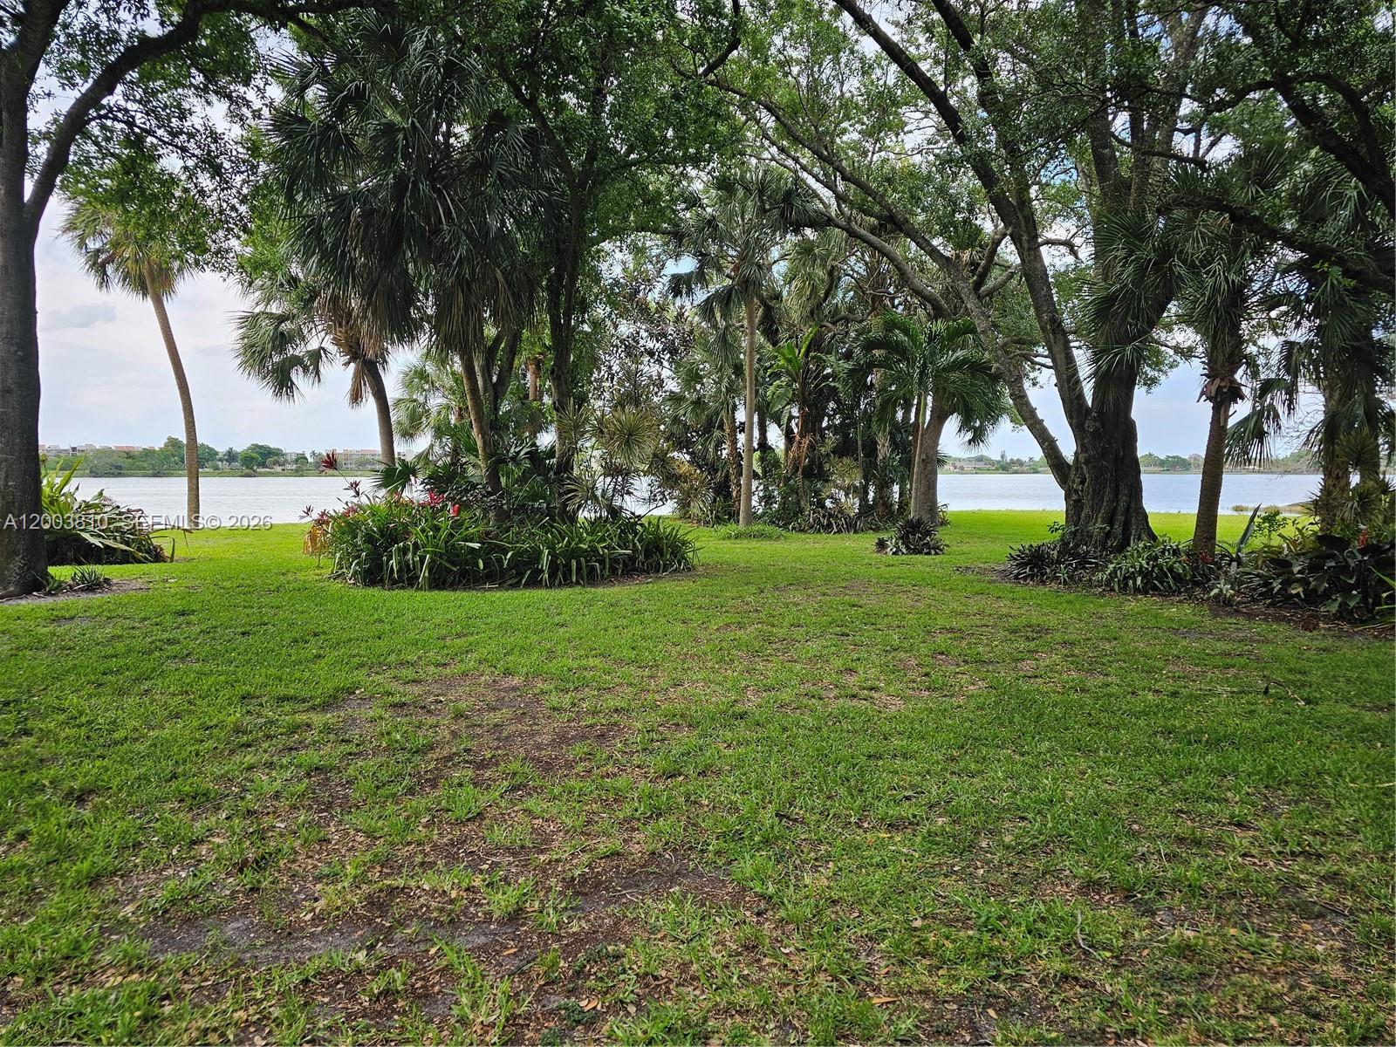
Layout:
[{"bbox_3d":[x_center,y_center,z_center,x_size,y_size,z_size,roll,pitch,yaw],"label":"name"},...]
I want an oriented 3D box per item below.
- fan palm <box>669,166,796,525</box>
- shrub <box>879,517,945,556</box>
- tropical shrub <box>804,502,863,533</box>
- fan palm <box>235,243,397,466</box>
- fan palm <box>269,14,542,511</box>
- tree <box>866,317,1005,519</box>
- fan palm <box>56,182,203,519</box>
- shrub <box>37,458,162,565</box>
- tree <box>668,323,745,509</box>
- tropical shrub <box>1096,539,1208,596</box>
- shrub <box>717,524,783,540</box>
[{"bbox_3d":[0.953,-4.381,23.500,3.370,9.320,3.300,0,3,0],"label":"fan palm"},{"bbox_3d":[4.205,0.233,18.200,1.280,0.700,1.150,0,3,0],"label":"shrub"},{"bbox_3d":[3.514,-0.144,24.200,1.540,0.760,1.200,0,3,0],"label":"tropical shrub"},{"bbox_3d":[-7.276,-2.576,18.500,3.920,6.340,3.800,0,3,0],"label":"fan palm"},{"bbox_3d":[-4.879,-3.906,15.600,4.750,9.320,4.500,0,3,0],"label":"fan palm"},{"bbox_3d":[4.968,-1.993,19.700,2.960,4.970,3.000,0,3,0],"label":"tree"},{"bbox_3d":[-15.409,-4.666,25.300,3.960,9.780,3.700,0,3,0],"label":"fan palm"},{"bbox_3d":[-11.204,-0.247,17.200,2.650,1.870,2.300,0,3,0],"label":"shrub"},{"bbox_3d":[0.433,-2.774,26.300,2.570,5.790,2.600,0,3,0],"label":"tree"},{"bbox_3d":[6.143,0.561,12.500,1.480,0.700,1.200,0,3,0],"label":"tropical shrub"},{"bbox_3d":[1.245,0.191,22.300,1.630,0.330,1.400,0,3,0],"label":"shrub"}]

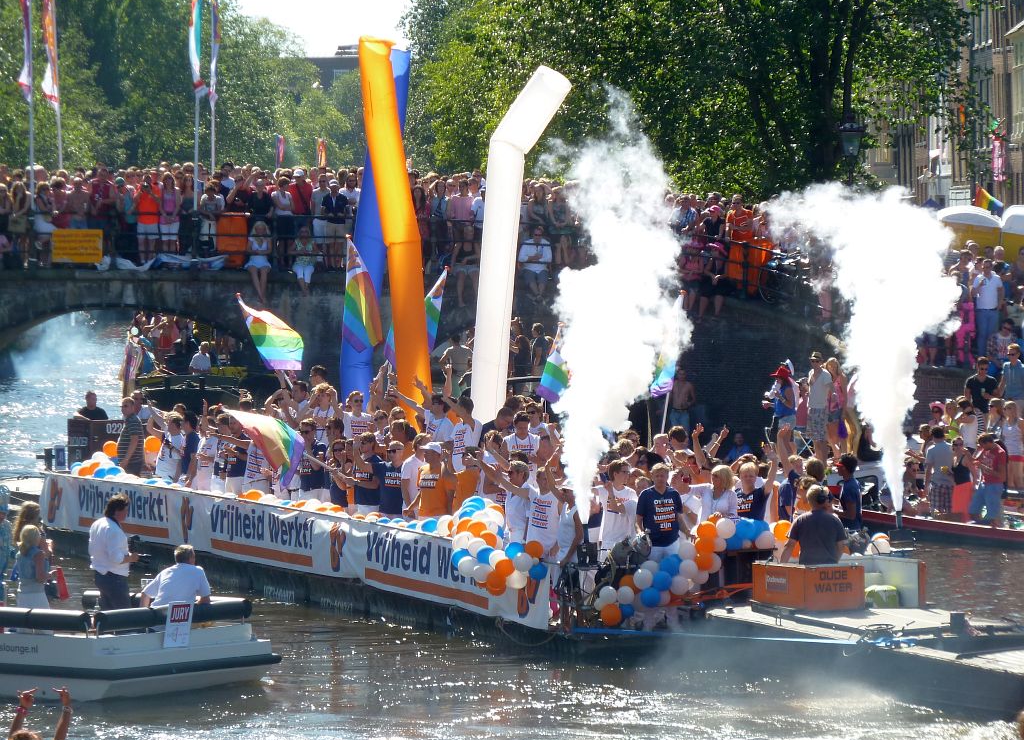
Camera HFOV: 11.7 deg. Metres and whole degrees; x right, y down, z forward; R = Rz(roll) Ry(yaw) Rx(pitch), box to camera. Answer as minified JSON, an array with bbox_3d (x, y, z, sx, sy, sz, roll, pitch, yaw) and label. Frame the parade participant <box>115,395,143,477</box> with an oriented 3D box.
[{"bbox_3d":[-5.113,1.261,67.029,0.340,1.800,0.500,-1,2,-20],"label":"parade participant"}]

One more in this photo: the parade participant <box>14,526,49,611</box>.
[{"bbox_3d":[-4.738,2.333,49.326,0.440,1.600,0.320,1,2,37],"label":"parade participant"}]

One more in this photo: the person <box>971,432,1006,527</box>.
[{"bbox_3d":[6.882,1.749,72.231,0.550,1.680,0.450,1,2,25],"label":"person"}]

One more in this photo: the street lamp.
[{"bbox_3d":[6.539,-2.777,96.079,0.500,4.300,0.500,0,2,0],"label":"street lamp"}]

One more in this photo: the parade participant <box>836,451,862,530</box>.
[{"bbox_3d":[3.837,1.871,57.034,0.450,1.850,0.520,-1,2,-14],"label":"parade participant"}]

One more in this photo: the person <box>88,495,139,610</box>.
[{"bbox_3d":[-4.179,2.177,52.332,0.500,1.760,0.520,-2,3,-38],"label":"person"}]

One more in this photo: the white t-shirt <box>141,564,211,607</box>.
[{"bbox_3d":[-3.496,2.301,52.111,0.720,0.600,0.420,1,2,18],"label":"white t-shirt"}]

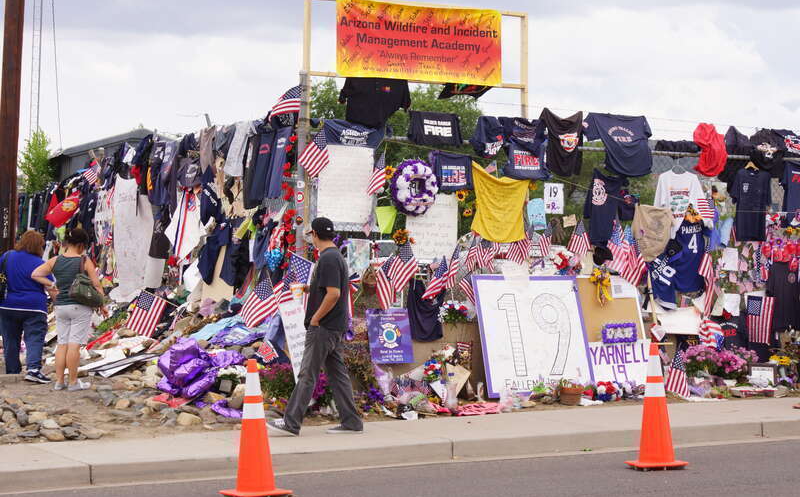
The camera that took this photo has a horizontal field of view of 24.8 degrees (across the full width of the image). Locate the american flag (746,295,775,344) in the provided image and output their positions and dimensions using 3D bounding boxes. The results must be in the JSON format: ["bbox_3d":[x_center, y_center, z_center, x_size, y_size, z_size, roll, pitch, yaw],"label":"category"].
[{"bbox_3d":[3.522,0.694,17.800,0.280,0.470,0.040,1,1,-28],"label":"american flag"}]

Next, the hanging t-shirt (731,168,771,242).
[{"bbox_3d":[3.723,-0.457,19.350,0.540,0.780,0.160,1,0,-28],"label":"hanging t-shirt"}]

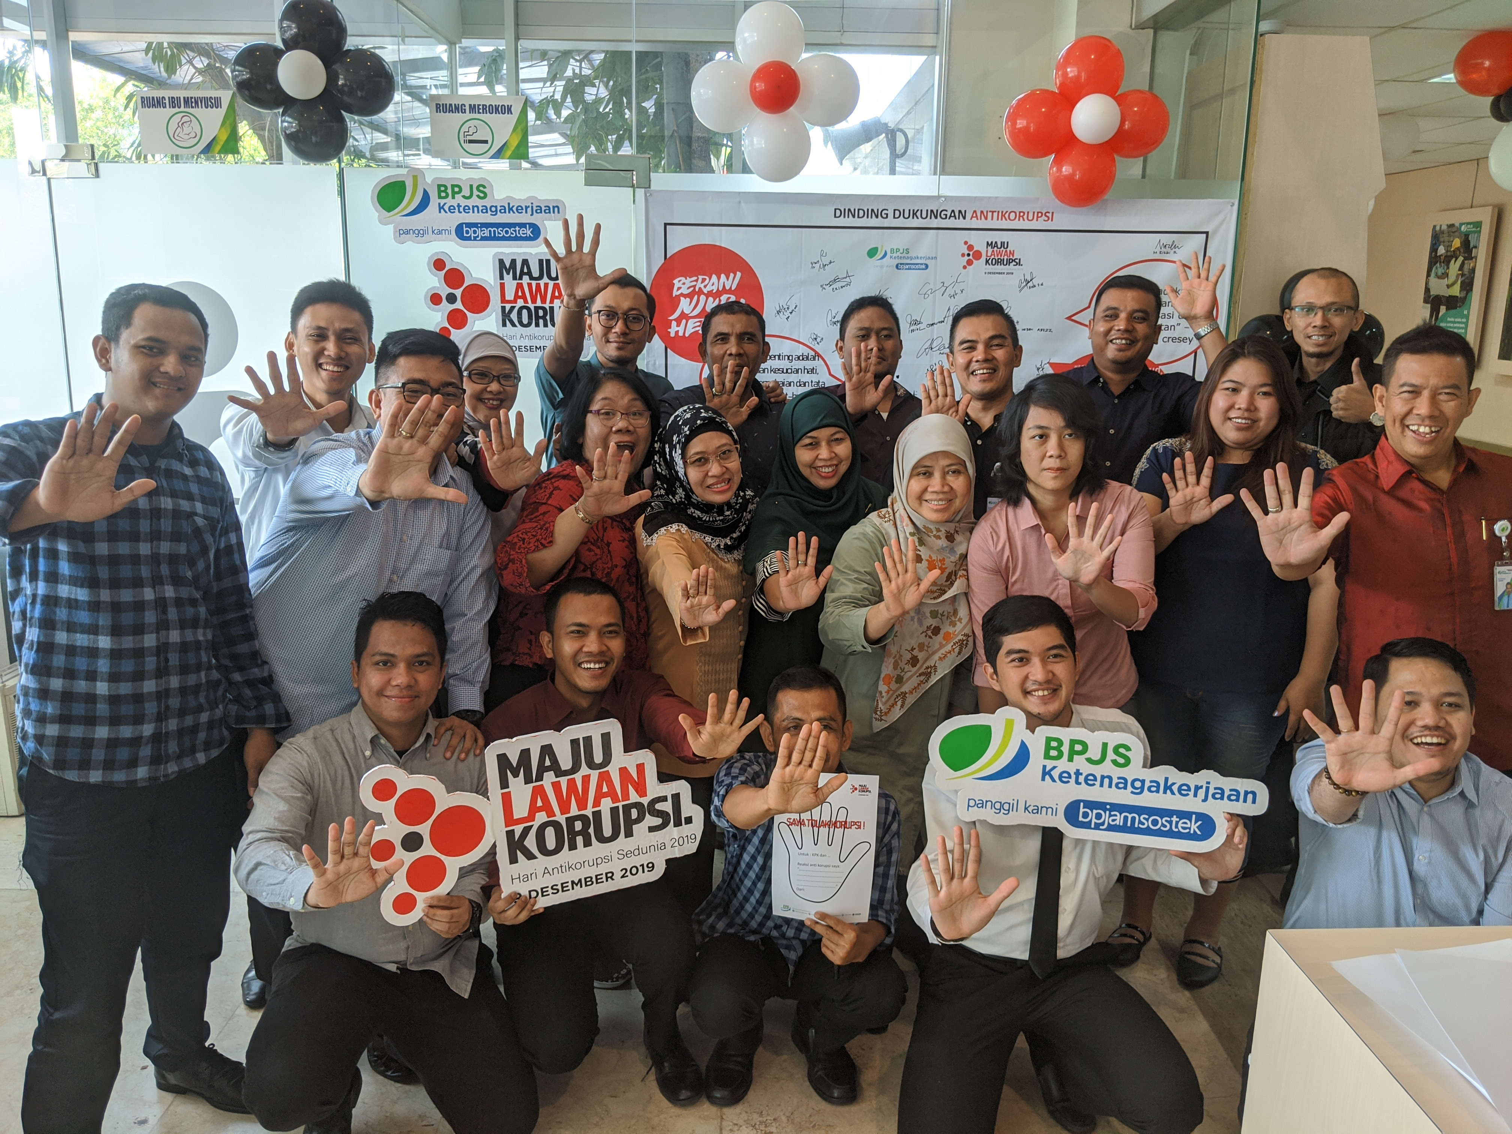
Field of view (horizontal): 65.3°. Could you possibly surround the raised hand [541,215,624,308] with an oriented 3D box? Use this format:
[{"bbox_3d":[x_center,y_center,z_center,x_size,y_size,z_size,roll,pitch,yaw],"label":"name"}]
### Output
[{"bbox_3d":[-0.386,-0.690,2.650,0.185,0.200,0.070,-1,13,-8],"label":"raised hand"}]

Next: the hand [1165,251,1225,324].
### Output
[{"bbox_3d":[1.135,-0.719,3.050,0.160,0.188,0.070,5,13,19],"label":"hand"}]

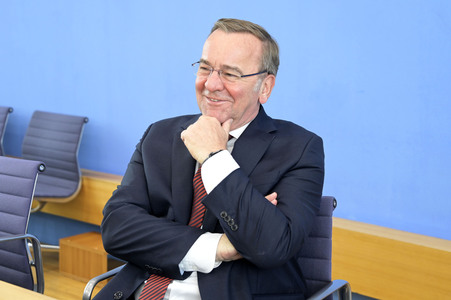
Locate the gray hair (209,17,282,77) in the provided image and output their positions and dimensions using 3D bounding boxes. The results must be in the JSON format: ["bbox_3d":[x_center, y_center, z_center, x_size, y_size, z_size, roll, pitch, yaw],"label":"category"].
[{"bbox_3d":[0.044,-0.229,1.870,0.175,0.170,0.200,13,15,31],"label":"gray hair"}]

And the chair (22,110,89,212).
[{"bbox_3d":[-1.153,0.225,4.278,0.550,0.870,0.580,9,7,39],"label":"chair"}]

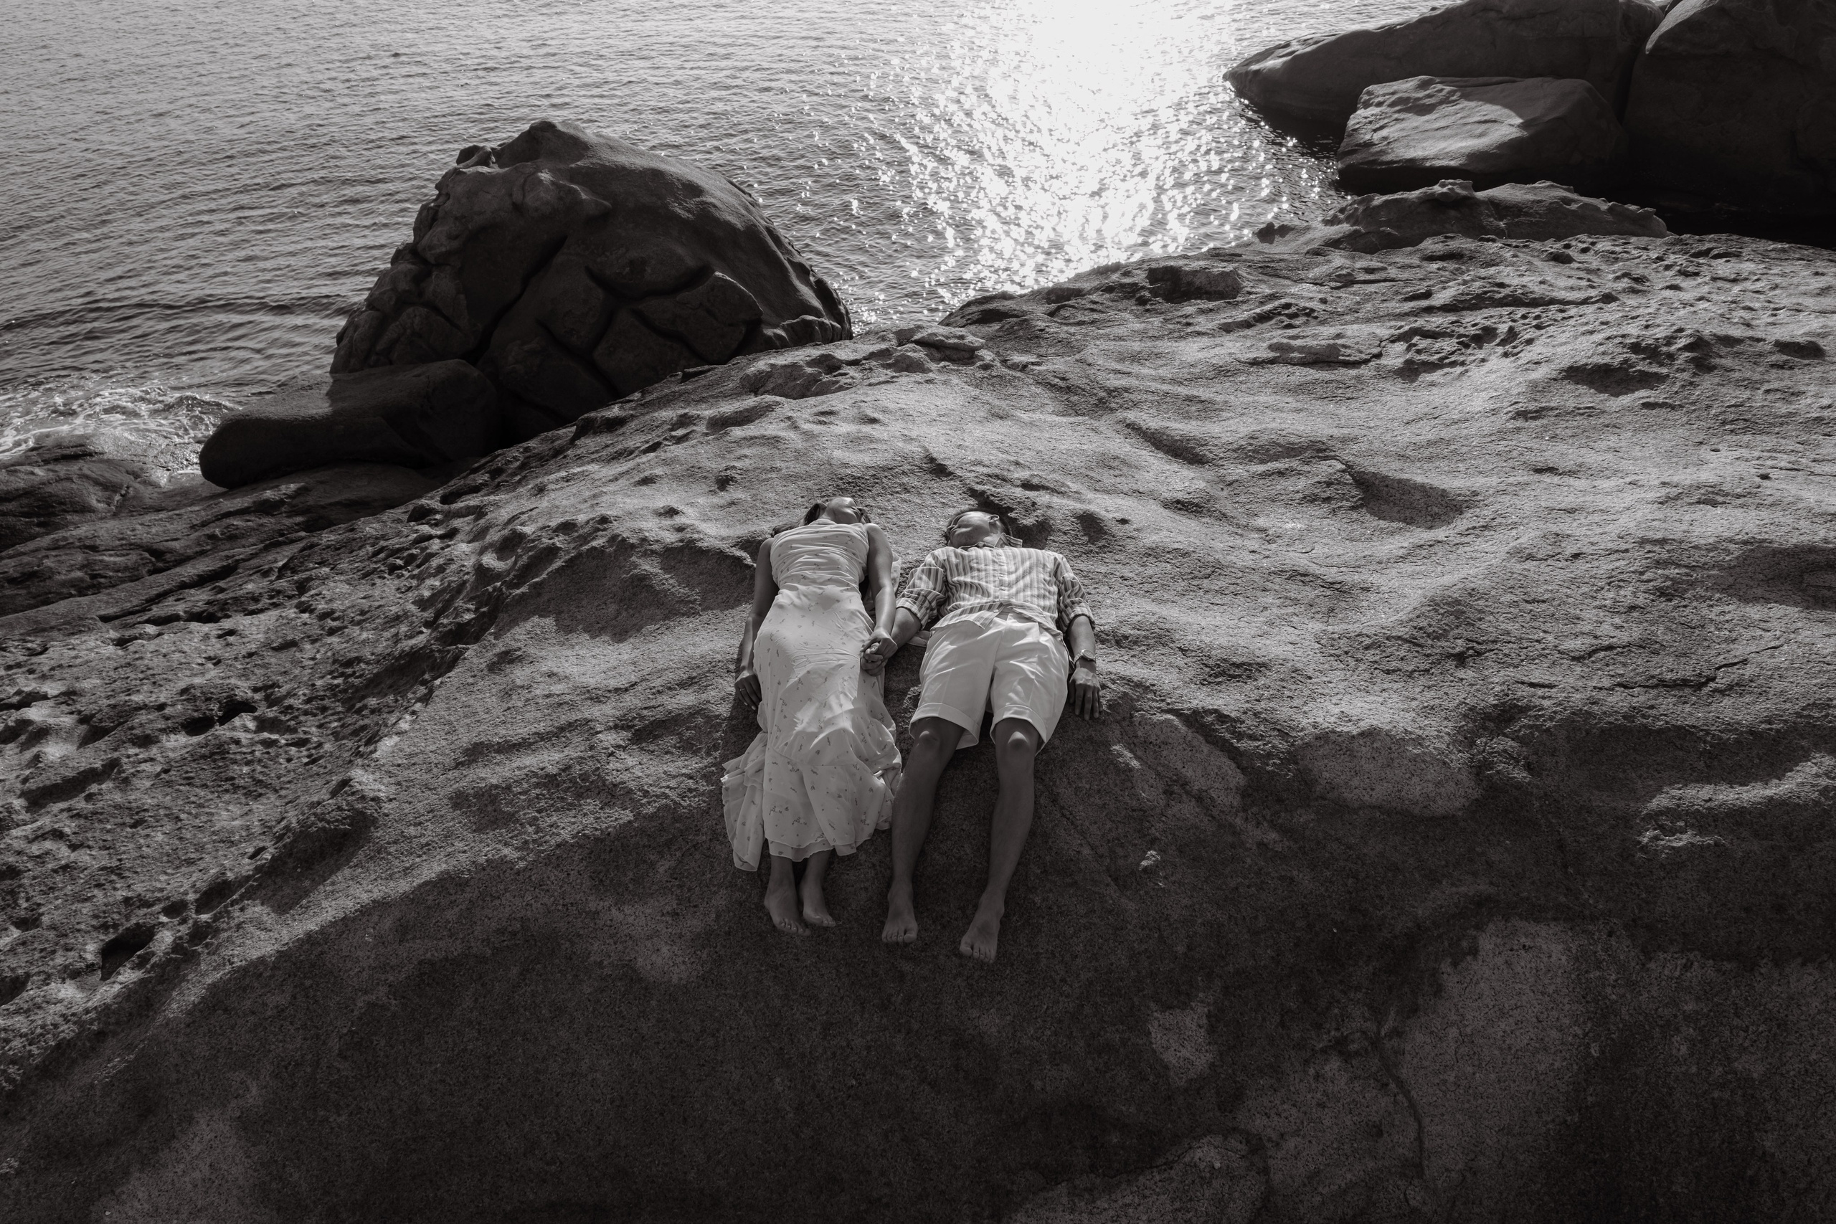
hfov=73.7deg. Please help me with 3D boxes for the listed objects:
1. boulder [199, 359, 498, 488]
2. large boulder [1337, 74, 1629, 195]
[{"bbox_3d":[-3.700,-1.365,8.139,1.850,0.680,0.950,-7,36,-10],"label":"boulder"},{"bbox_3d":[6.950,-5.851,14.947,3.100,1.250,1.900,2,35,3],"label":"large boulder"}]

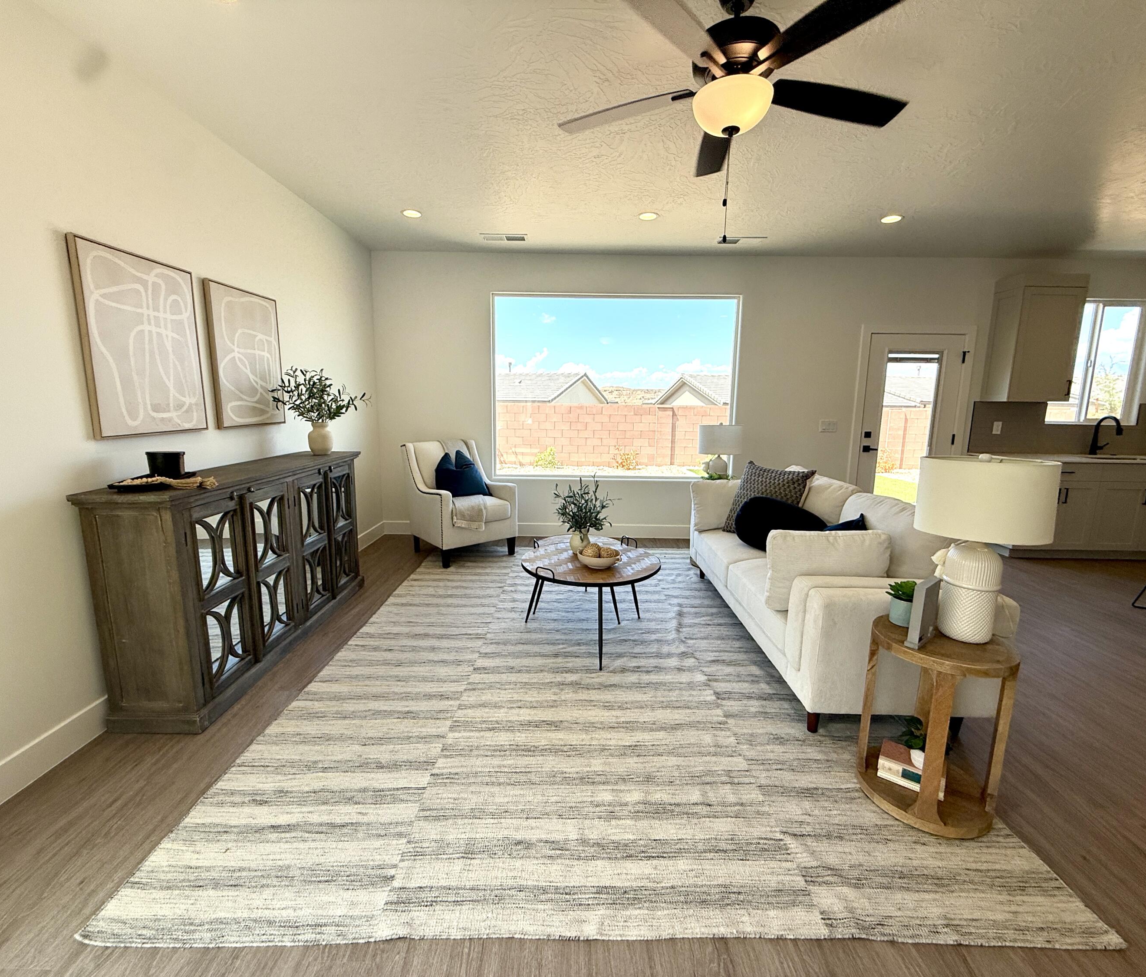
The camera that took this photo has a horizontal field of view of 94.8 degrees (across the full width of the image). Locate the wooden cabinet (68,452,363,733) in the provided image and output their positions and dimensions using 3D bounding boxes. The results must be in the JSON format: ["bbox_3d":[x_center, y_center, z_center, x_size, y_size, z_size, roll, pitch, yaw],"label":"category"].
[{"bbox_3d":[-1.727,0.375,2.967,0.405,0.975,1.835,1,9,0],"label":"wooden cabinet"}]

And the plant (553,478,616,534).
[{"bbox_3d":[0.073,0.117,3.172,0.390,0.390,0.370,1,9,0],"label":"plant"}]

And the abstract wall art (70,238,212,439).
[{"bbox_3d":[-1.914,-0.636,2.373,0.040,0.774,0.630,1,9,0],"label":"abstract wall art"}]

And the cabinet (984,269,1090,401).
[{"bbox_3d":[4.320,-1.380,4.948,0.580,1.119,0.330,1,9,0],"label":"cabinet"}]

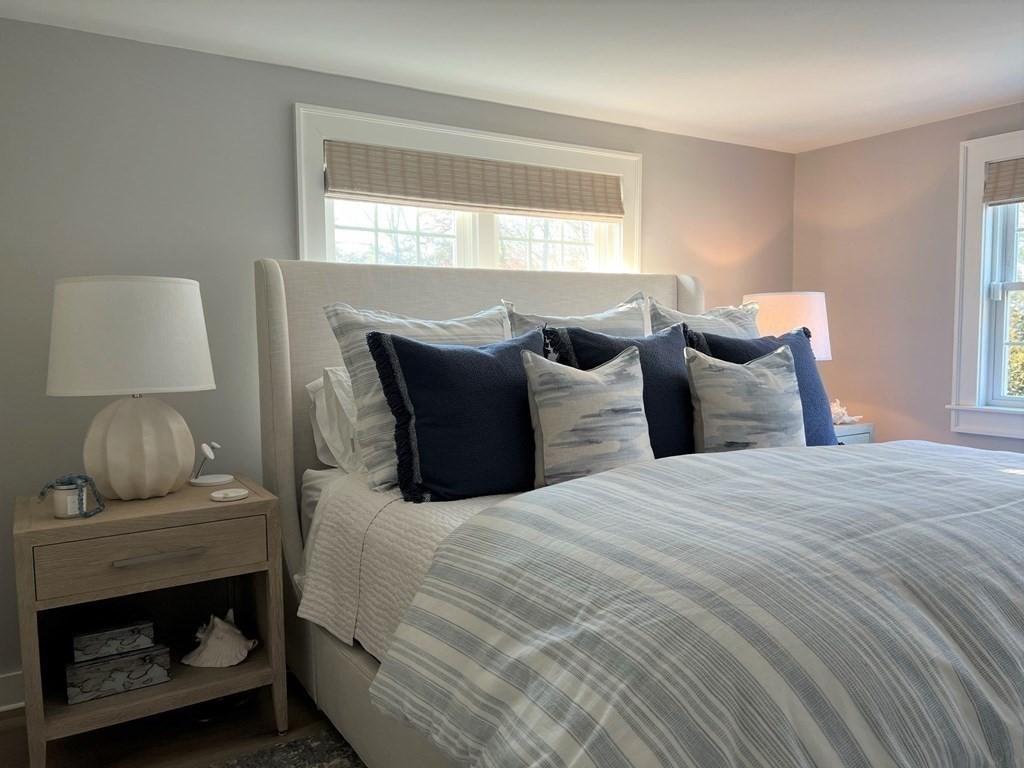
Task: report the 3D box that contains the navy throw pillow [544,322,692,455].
[{"bbox_3d":[0.422,0.038,2.694,0.580,0.540,0.180,-3,-17,-29],"label":"navy throw pillow"}]

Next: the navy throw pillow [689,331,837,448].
[{"bbox_3d":[0.976,0.020,2.948,0.580,0.530,0.180,-3,-13,-23],"label":"navy throw pillow"}]

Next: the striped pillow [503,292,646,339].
[{"bbox_3d":[0.319,-0.037,2.867,0.660,0.630,0.180,-3,-17,-32],"label":"striped pillow"}]

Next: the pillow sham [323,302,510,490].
[{"bbox_3d":[-0.235,0.017,2.537,0.660,0.620,0.180,-3,-19,-31],"label":"pillow sham"}]

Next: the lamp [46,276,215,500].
[{"bbox_3d":[-1.146,0.015,2.339,0.455,0.652,0.455,-4,5,-33],"label":"lamp"}]

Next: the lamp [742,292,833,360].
[{"bbox_3d":[1.416,-0.135,4.022,0.475,0.676,0.475,-3,5,-32],"label":"lamp"}]

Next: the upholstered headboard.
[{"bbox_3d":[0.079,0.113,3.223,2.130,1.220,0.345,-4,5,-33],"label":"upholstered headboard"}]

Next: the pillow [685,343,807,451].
[{"bbox_3d":[0.823,0.076,2.642,0.460,0.440,0.160,-3,-17,-25],"label":"pillow"}]

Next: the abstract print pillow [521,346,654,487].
[{"bbox_3d":[0.247,0.095,2.397,0.460,0.450,0.160,-3,-18,-29],"label":"abstract print pillow"}]

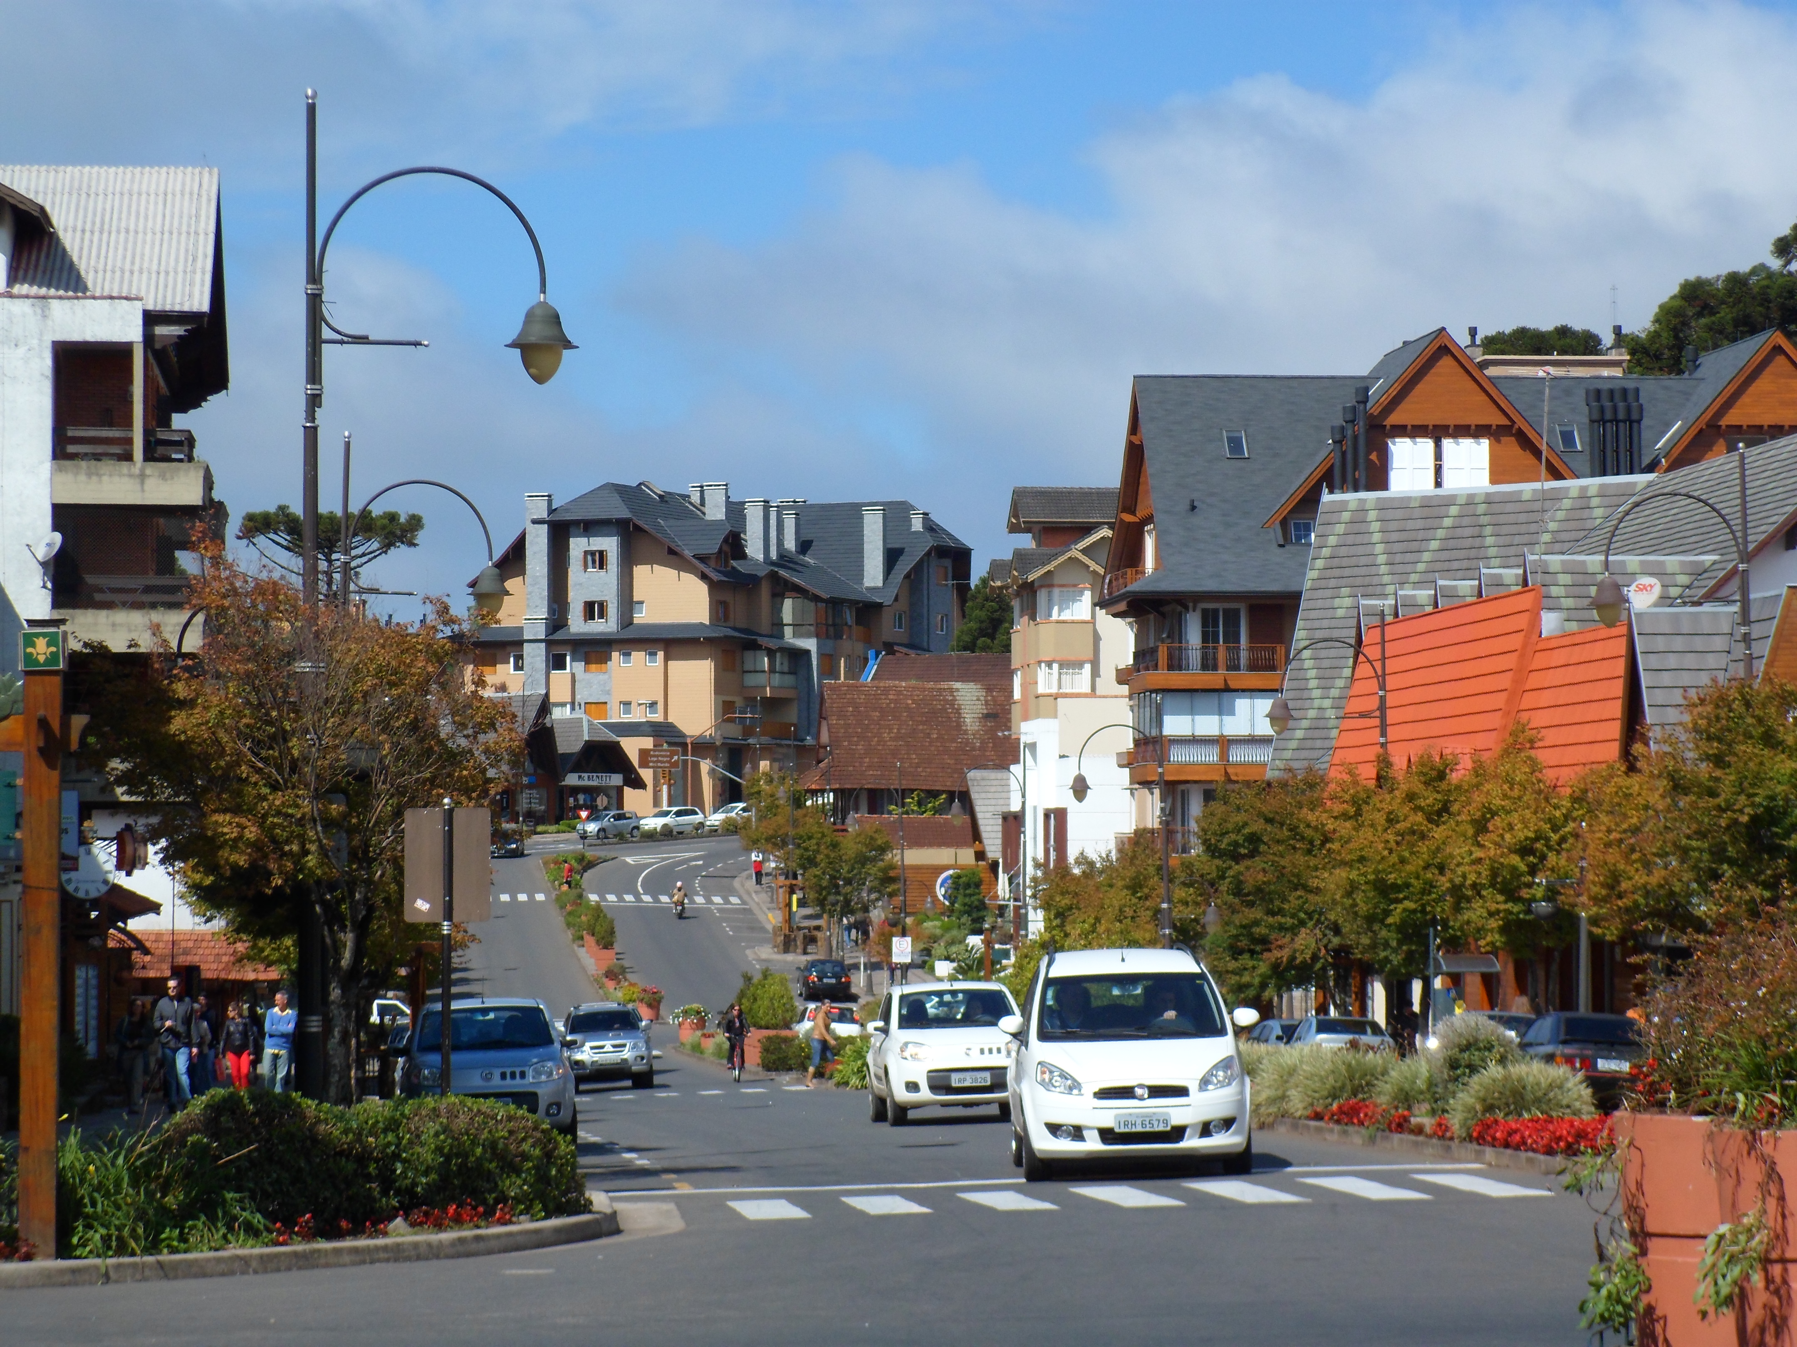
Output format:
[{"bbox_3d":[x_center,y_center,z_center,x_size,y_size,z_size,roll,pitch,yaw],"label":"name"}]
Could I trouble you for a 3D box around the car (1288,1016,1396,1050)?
[{"bbox_3d":[7.980,6.860,97.000,1.670,1.430,4.100,0,-2,-2],"label":"car"}]

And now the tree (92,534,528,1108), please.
[{"bbox_3d":[-5.550,1.460,50.500,4.000,5.400,3.900,0,-2,0],"label":"tree"}]

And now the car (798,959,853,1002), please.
[{"bbox_3d":[-2.810,11.790,208.300,1.740,1.470,4.500,0,1,-5],"label":"car"}]

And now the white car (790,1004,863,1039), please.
[{"bbox_3d":[-2.160,10.930,166.000,1.700,1.480,3.950,0,-2,-7],"label":"white car"}]

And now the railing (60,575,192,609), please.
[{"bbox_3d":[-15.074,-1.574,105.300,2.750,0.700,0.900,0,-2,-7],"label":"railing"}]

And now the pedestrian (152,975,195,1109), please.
[{"bbox_3d":[-9.200,4.720,68.600,0.560,1.800,0.500,0,-3,-3],"label":"pedestrian"}]

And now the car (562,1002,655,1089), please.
[{"bbox_3d":[-5.810,7.350,106.500,1.800,1.770,4.600,-3,-3,-6],"label":"car"}]

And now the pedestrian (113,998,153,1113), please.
[{"bbox_3d":[-10.120,5.070,71.500,0.520,1.550,0.400,0,-3,-3],"label":"pedestrian"}]

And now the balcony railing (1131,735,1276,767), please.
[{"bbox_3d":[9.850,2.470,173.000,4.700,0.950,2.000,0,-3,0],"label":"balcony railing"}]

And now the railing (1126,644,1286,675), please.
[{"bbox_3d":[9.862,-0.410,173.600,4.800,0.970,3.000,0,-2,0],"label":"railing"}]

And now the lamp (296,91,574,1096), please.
[{"bbox_3d":[-4.450,-0.550,52.200,2.720,10.100,0.700,0,-3,-7],"label":"lamp"}]

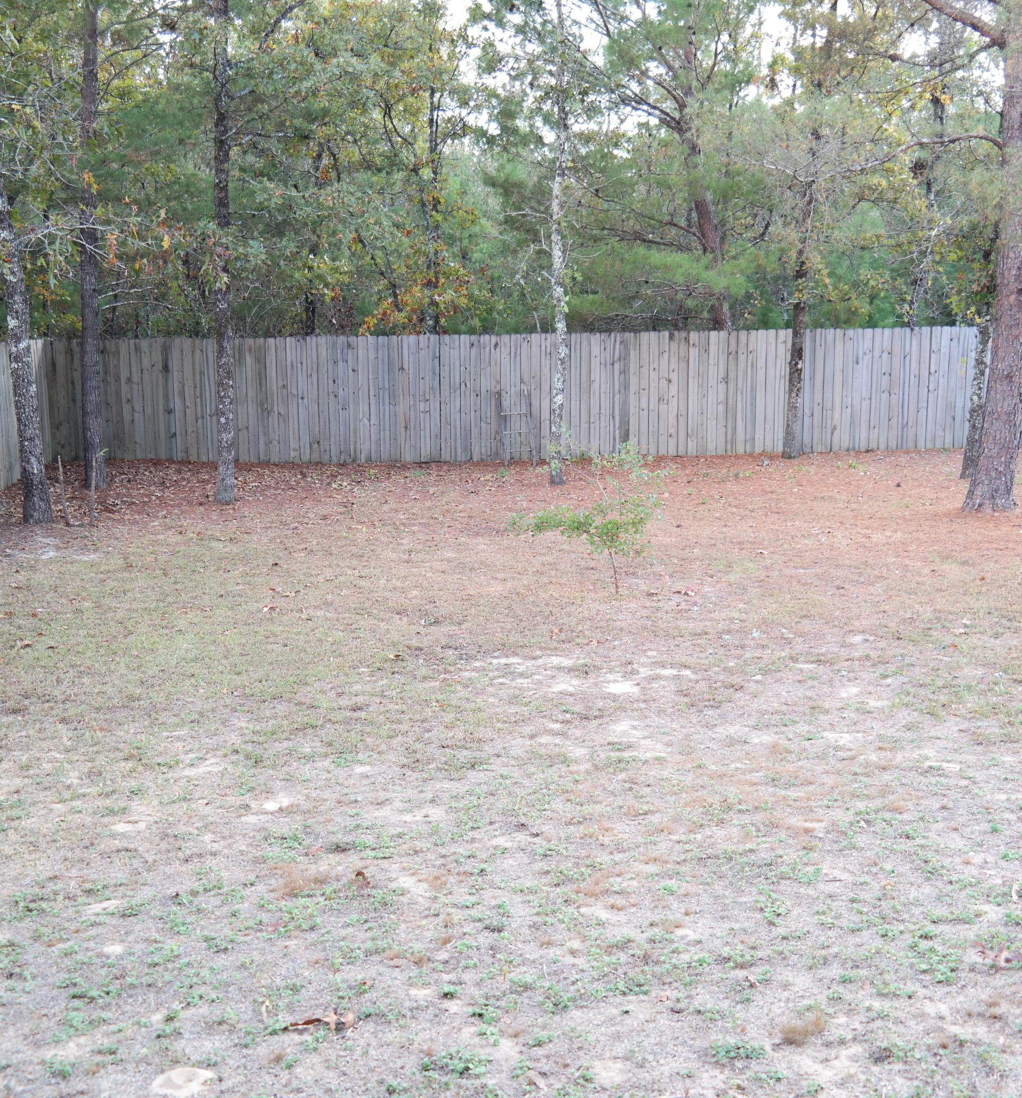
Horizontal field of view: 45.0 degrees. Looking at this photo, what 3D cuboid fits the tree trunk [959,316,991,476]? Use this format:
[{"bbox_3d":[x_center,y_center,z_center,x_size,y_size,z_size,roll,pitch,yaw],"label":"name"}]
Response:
[{"bbox_3d":[5.614,-1.816,14.817,0.240,1.960,0.240,7,10,20],"label":"tree trunk"}]

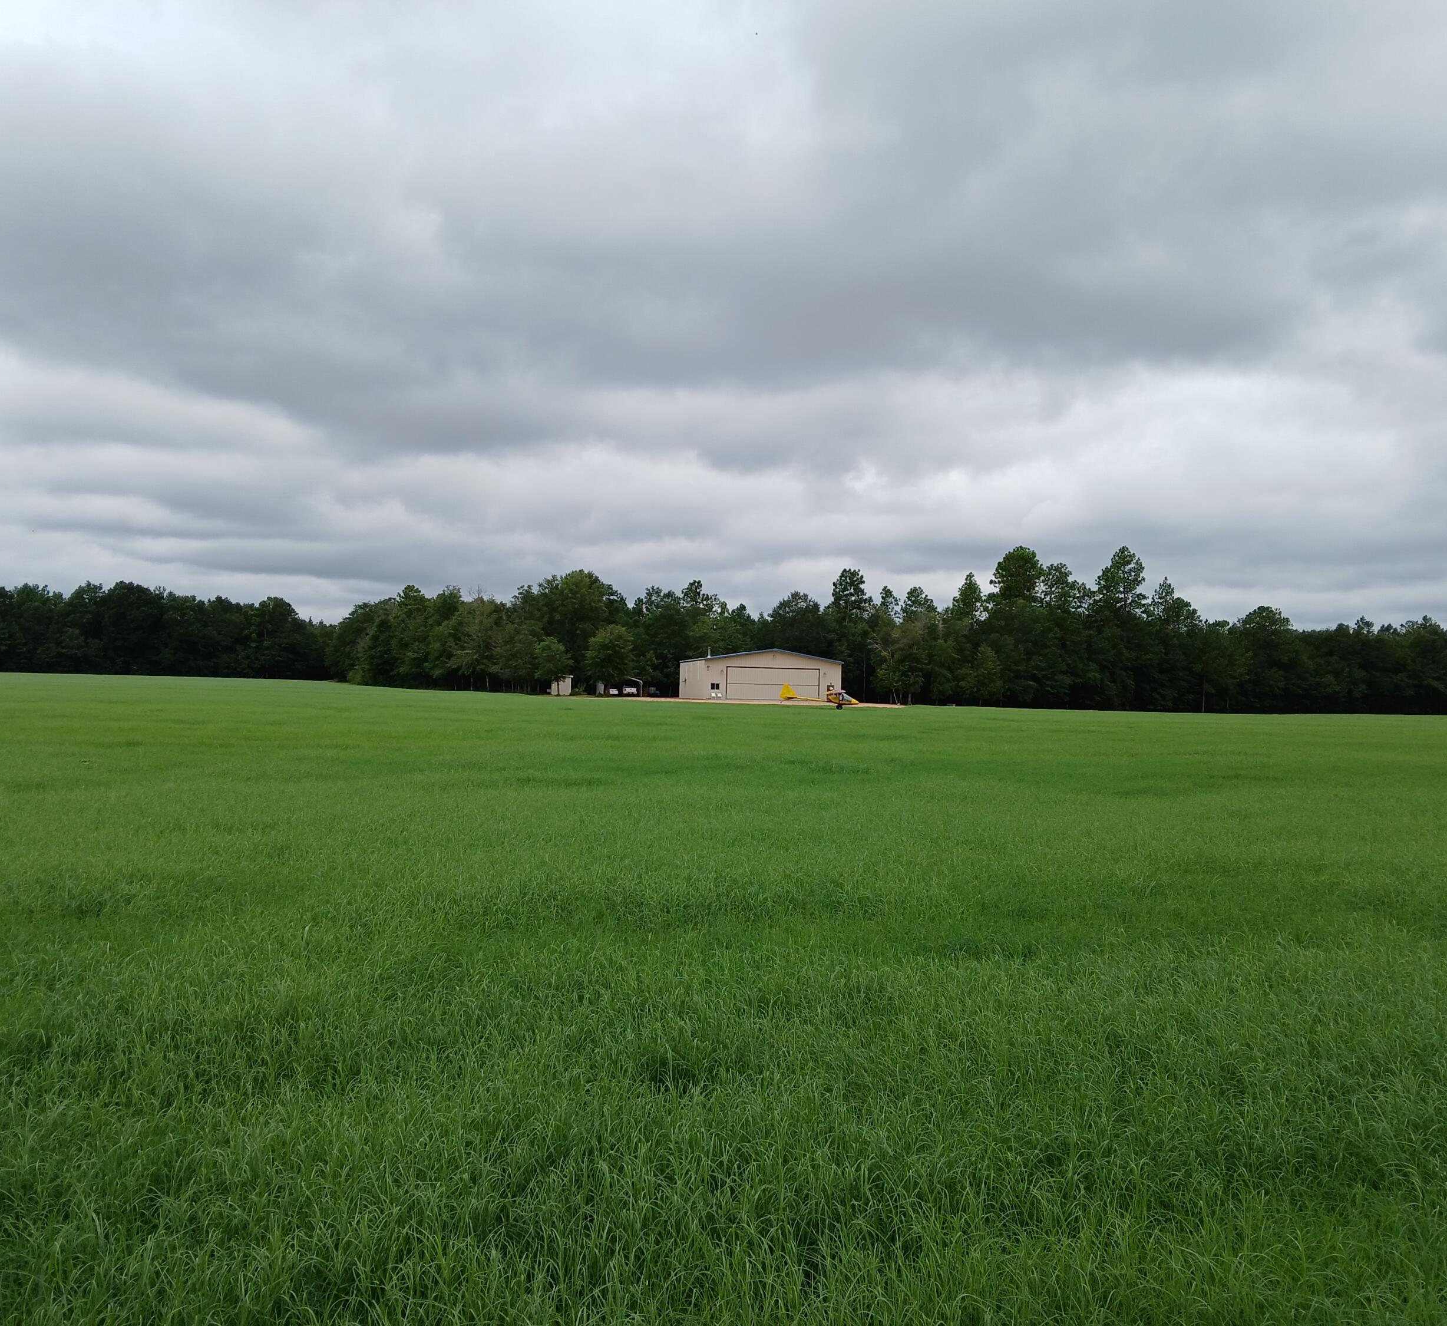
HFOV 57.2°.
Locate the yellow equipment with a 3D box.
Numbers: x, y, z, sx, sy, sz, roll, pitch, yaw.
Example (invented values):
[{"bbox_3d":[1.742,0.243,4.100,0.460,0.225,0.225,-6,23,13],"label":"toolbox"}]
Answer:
[{"bbox_3d":[8.239,2.880,113.000,6.750,2.300,9.000,1,-1,4],"label":"yellow equipment"}]

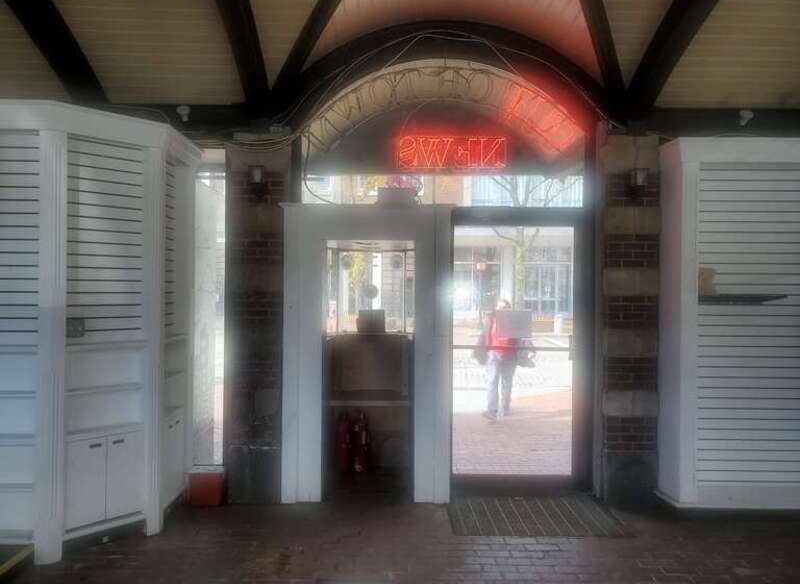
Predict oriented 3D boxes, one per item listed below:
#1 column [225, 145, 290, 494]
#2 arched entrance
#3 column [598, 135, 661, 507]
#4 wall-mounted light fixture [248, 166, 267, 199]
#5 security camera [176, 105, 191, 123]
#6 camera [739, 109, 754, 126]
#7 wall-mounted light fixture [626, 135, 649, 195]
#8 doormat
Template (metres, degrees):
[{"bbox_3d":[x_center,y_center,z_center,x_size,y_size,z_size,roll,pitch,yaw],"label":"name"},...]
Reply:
[{"bbox_3d":[-1.096,0.250,4.840,0.500,2.750,0.440,0,0,1],"label":"column"},{"bbox_3d":[0.295,-0.126,4.760,2.430,3.480,0.380,0,0,1],"label":"arched entrance"},{"bbox_3d":[1.790,0.215,4.820,0.460,2.850,0.440,0,0,1],"label":"column"},{"bbox_3d":[-1.077,-0.835,4.550,0.137,0.260,0.150,0,0,1],"label":"wall-mounted light fixture"},{"bbox_3d":[-1.639,-1.352,4.560,0.110,0.135,0.130,0,0,-18],"label":"security camera"},{"bbox_3d":[2.624,-1.321,4.530,0.115,0.135,0.130,1,0,18],"label":"camera"},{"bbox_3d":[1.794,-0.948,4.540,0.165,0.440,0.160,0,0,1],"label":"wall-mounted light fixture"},{"bbox_3d":[0.967,1.625,4.400,1.230,0.015,0.810,0,0,1],"label":"doormat"}]

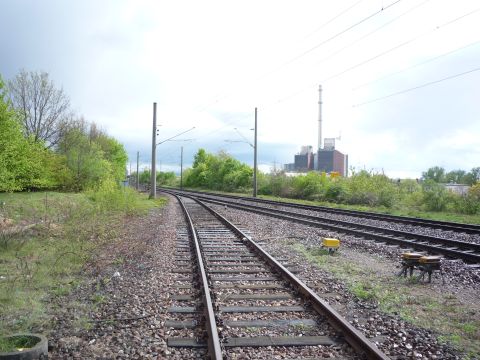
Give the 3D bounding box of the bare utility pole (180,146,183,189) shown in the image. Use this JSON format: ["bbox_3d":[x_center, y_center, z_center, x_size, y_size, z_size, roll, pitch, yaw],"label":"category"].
[{"bbox_3d":[-12.958,-2.544,98.964,0.360,9.862,0.360,1,0,-18],"label":"bare utility pole"}]

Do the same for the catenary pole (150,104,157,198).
[{"bbox_3d":[-8.798,-3.002,45.264,0.460,9.822,0.460,1,0,-15],"label":"catenary pole"}]

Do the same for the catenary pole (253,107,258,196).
[{"bbox_3d":[1.653,-2.944,47.464,0.360,9.849,0.360,1,0,-15],"label":"catenary pole"}]

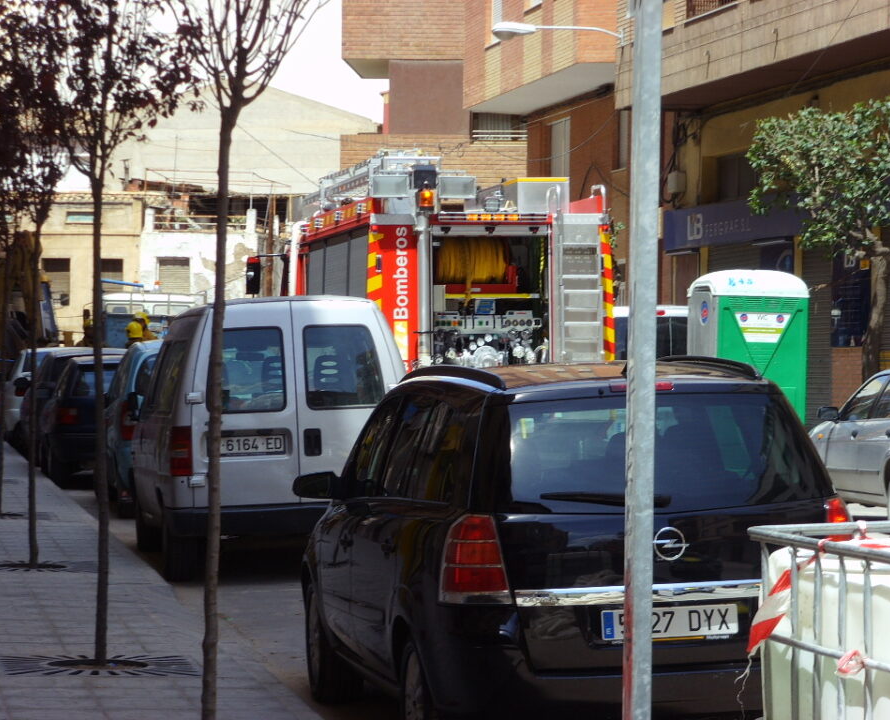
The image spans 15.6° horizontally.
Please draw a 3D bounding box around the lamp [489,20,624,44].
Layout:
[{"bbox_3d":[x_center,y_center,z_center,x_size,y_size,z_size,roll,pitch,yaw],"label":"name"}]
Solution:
[{"bbox_3d":[1.730,-5.040,49.800,2.050,0.370,0.300,0,1,-10],"label":"lamp"}]

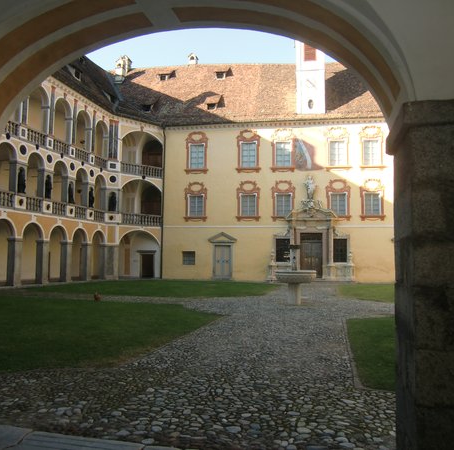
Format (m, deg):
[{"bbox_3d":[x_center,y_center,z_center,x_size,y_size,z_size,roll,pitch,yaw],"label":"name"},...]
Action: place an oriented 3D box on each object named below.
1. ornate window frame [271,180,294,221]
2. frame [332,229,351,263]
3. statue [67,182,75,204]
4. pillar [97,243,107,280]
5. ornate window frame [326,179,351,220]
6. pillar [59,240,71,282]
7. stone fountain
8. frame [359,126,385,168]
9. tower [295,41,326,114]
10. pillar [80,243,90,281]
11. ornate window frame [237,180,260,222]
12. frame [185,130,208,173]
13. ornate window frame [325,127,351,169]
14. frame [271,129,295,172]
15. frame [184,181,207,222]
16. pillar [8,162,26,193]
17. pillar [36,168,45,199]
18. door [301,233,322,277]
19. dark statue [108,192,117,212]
[{"bbox_3d":[4.547,-1.906,33.388,1.885,3.277,0.300,0,-5,7],"label":"ornate window frame"},{"bbox_3d":[9.277,1.746,33.780,1.540,2.678,0.300,0,-5,8],"label":"frame"},{"bbox_3d":[-11.304,-2.342,30.314,0.420,1.660,0.500,-1,-5,22],"label":"statue"},{"bbox_3d":[-9.983,3.040,34.021,0.550,2.850,0.580,-1,-5,22],"label":"pillar"},{"bbox_3d":[8.836,-1.942,32.835,1.930,3.279,0.300,0,-5,7],"label":"ornate window frame"},{"bbox_3d":[-11.596,2.694,30.082,0.560,2.880,0.520,-1,-5,22],"label":"pillar"},{"bbox_3d":[2.635,1.916,16.150,1.582,2.289,1.582,0,-5,7],"label":"stone fountain"},{"bbox_3d":[11.578,-6.124,32.831,2.054,3.393,0.300,0,-5,7],"label":"frame"},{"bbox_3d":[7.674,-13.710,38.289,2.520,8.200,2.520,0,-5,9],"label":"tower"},{"bbox_3d":[-10.795,2.872,32.024,0.550,2.850,0.520,-1,-5,22],"label":"pillar"},{"bbox_3d":[1.781,-2.048,35.274,2.040,3.446,0.270,0,-5,8],"label":"ornate window frame"},{"bbox_3d":[-2.630,-6.288,36.232,2.044,3.815,0.270,0,-5,8],"label":"frame"},{"bbox_3d":[9.286,-6.420,34.615,2.090,3.535,0.270,0,-5,8],"label":"ornate window frame"},{"bbox_3d":[4.589,-6.020,33.727,1.944,3.559,0.300,0,-5,7],"label":"frame"},{"bbox_3d":[-2.790,-2.075,37.135,2.130,3.520,0.300,0,-5,9],"label":"frame"},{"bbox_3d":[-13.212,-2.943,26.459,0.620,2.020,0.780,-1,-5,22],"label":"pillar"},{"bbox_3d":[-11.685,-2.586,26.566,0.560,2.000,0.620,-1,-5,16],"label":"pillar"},{"bbox_3d":[7.203,2.623,35.314,1.860,3.720,0.200,0,-5,9],"label":"door"},{"bbox_3d":[-9.284,-1.809,33.625,0.660,1.580,0.500,5,-6,-41],"label":"dark statue"}]

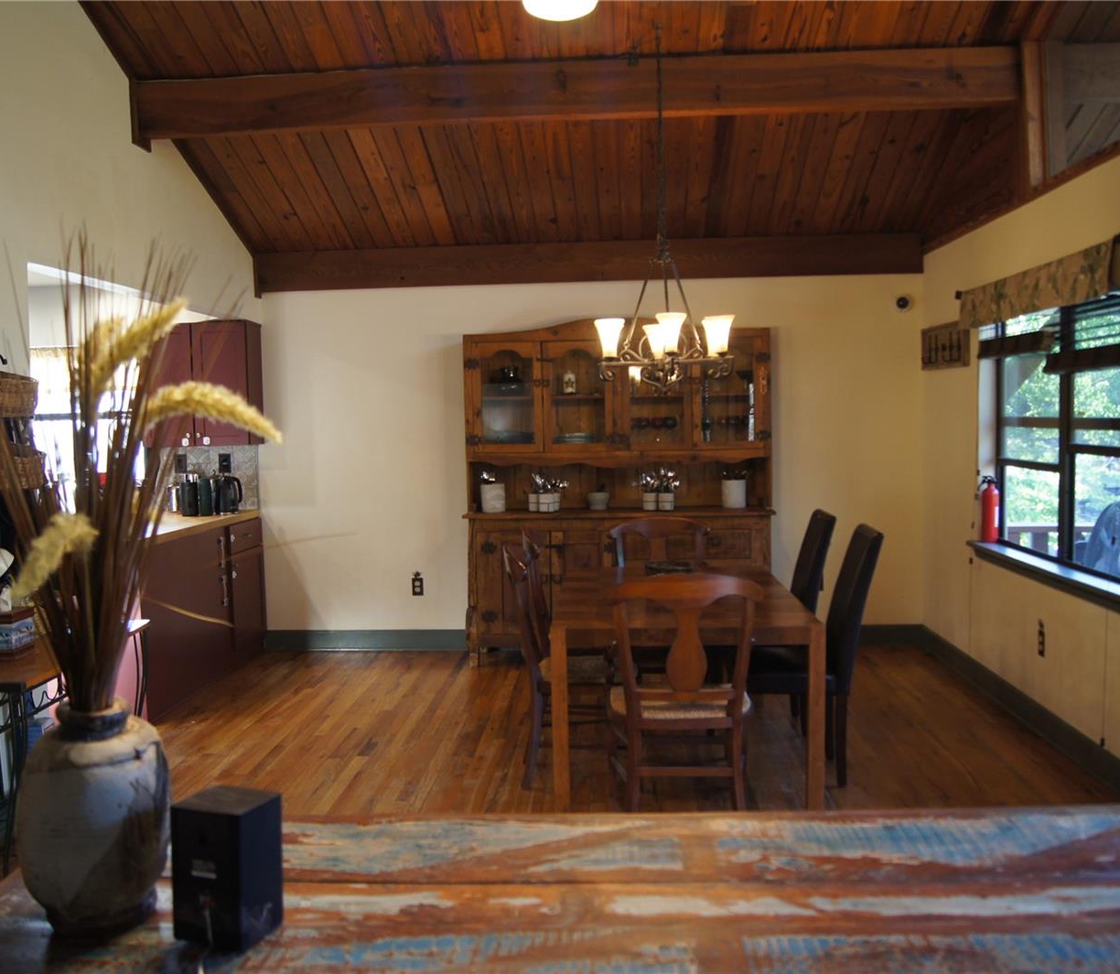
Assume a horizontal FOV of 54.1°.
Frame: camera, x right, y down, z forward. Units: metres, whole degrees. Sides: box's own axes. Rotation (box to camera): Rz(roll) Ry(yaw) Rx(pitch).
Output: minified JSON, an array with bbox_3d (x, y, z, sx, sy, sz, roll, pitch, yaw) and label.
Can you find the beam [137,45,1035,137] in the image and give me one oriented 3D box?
[{"bbox_3d":[0.052,-1.858,5.212,4.180,0.252,0.140,-1,4,3],"label":"beam"}]

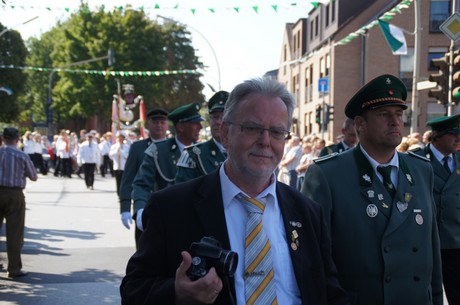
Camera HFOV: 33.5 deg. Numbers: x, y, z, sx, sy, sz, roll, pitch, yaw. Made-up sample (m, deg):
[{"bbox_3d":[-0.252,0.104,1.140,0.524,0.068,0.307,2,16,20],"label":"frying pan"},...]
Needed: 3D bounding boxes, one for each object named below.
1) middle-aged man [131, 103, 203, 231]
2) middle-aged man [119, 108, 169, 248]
[{"bbox_3d":[-0.451,0.592,5.900,0.580,1.890,0.420,1,1,-41],"label":"middle-aged man"},{"bbox_3d":[-0.689,0.580,6.800,0.580,1.870,0.420,1,1,-30],"label":"middle-aged man"}]

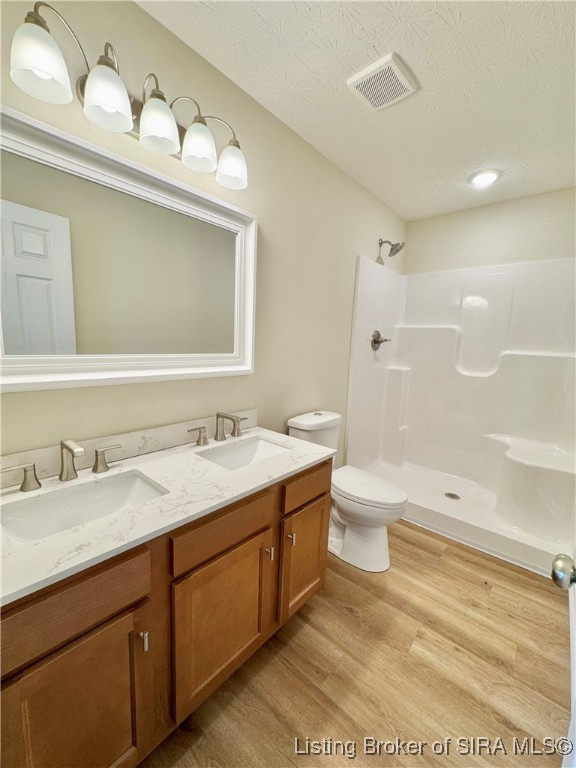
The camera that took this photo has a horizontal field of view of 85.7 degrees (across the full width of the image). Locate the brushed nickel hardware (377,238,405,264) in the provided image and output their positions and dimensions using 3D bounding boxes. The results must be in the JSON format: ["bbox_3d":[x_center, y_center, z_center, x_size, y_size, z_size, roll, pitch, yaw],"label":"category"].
[{"bbox_3d":[0.856,-1.123,2.548,0.215,0.155,0.140,9,10,41],"label":"brushed nickel hardware"}]

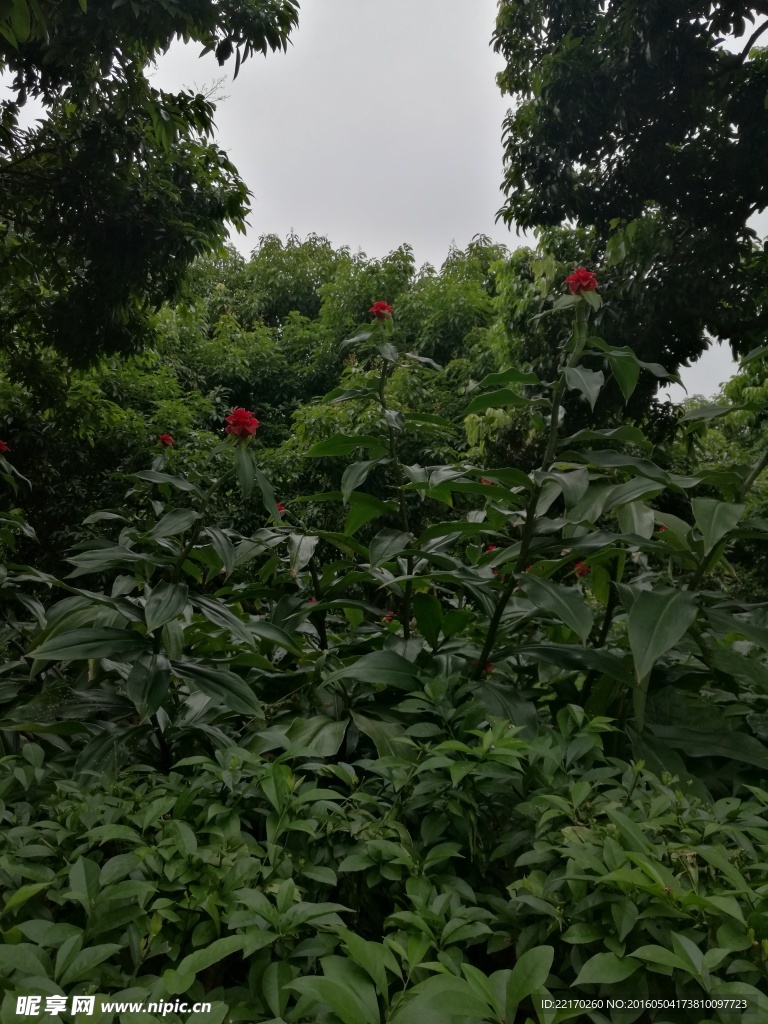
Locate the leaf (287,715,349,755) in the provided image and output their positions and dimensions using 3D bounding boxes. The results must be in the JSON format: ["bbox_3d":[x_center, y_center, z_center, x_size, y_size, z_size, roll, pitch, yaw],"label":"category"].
[{"bbox_3d":[-0.186,0.628,2.250,0.130,0.060,0.200,19,37,41],"label":"leaf"}]

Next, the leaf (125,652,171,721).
[{"bbox_3d":[-0.647,0.478,2.200,0.125,0.240,0.060,9,-34,7],"label":"leaf"}]

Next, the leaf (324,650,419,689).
[{"bbox_3d":[-0.036,0.431,2.200,0.275,0.060,0.125,-6,35,-16],"label":"leaf"}]

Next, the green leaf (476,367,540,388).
[{"bbox_3d":[0.358,-0.387,2.300,0.195,0.040,0.085,-3,-5,-17],"label":"green leaf"}]

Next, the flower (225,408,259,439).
[{"bbox_3d":[-0.418,-0.259,2.350,0.100,0.092,0.100,6,0,0],"label":"flower"}]

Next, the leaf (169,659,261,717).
[{"bbox_3d":[-0.467,0.486,2.220,0.290,0.055,0.115,27,38,19],"label":"leaf"}]

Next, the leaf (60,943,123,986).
[{"bbox_3d":[-0.421,0.650,1.150,0.102,0.015,0.038,-32,39,-23],"label":"leaf"}]

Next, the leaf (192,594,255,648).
[{"bbox_3d":[-0.453,0.305,2.250,0.235,0.045,0.100,38,36,24],"label":"leaf"}]

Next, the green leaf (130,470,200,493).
[{"bbox_3d":[-0.641,-0.090,2.350,0.205,0.035,0.075,9,30,-11],"label":"green leaf"}]

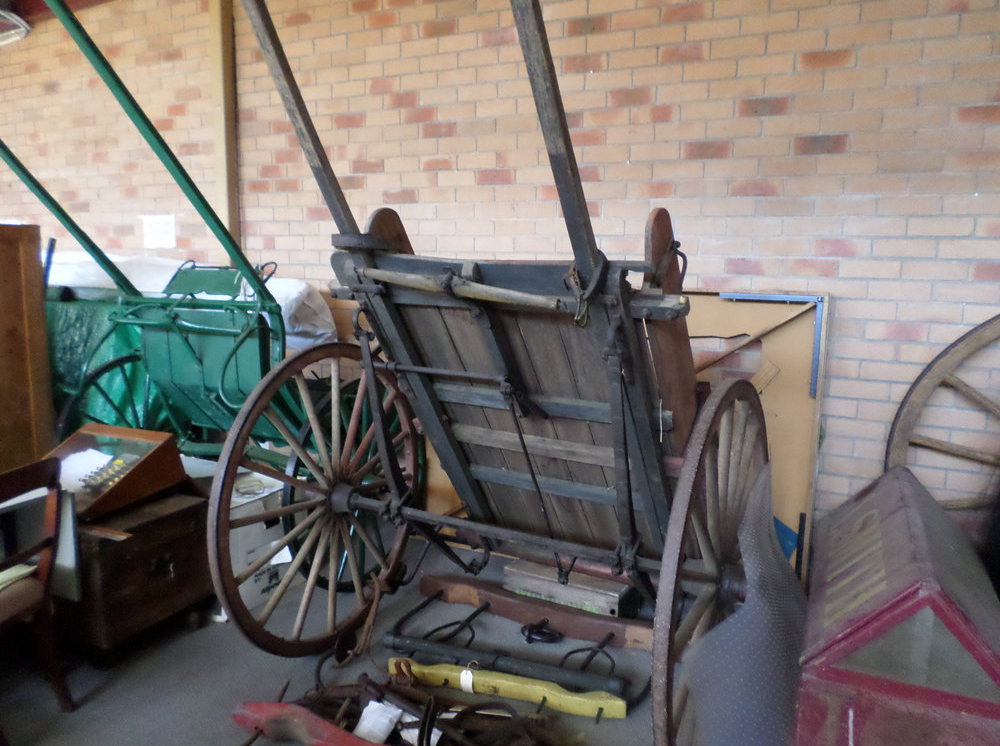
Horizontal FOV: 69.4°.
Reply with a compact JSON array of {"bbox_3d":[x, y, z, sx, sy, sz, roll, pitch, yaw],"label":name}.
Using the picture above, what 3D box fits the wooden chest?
[{"bbox_3d":[-1.631,0.794,3.027,0.620,0.500,0.510,6,10,26],"label":"wooden chest"}]

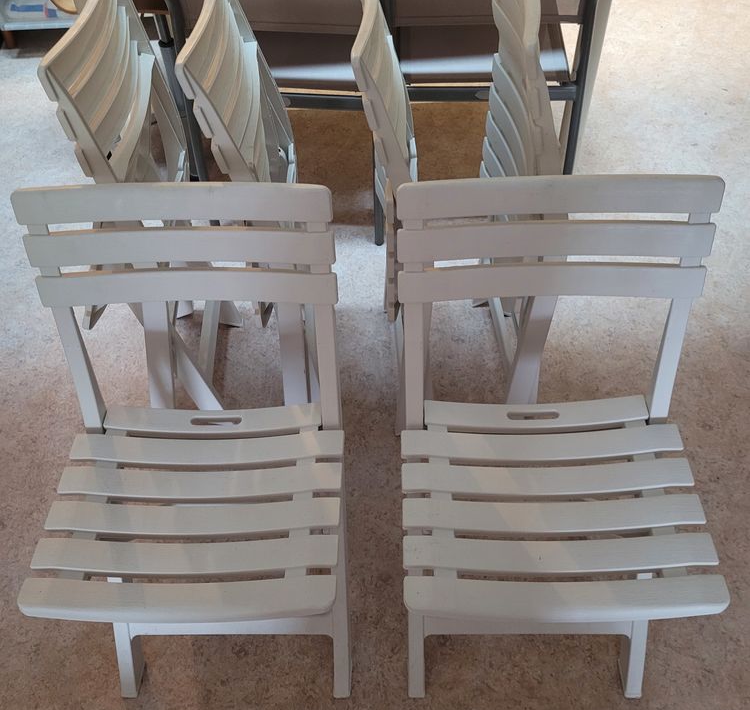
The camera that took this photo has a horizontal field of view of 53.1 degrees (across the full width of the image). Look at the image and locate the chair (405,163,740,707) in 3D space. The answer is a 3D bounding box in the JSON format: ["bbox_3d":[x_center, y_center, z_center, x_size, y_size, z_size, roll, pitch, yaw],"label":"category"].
[{"bbox_3d":[0.247,0.185,1.119,0.419,0.793,0.455,-1,50,1],"label":"chair"}]

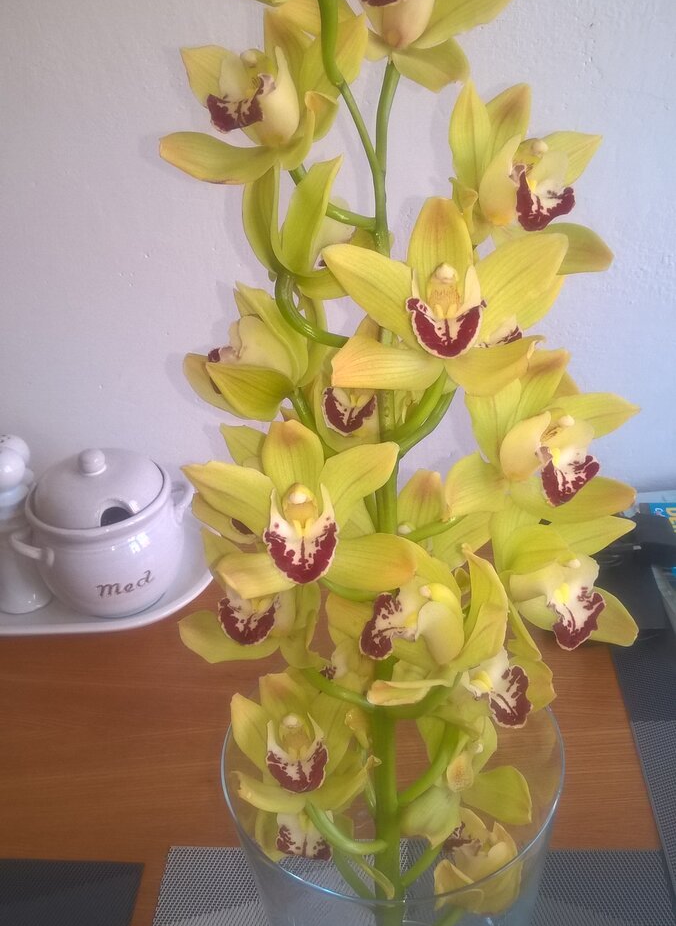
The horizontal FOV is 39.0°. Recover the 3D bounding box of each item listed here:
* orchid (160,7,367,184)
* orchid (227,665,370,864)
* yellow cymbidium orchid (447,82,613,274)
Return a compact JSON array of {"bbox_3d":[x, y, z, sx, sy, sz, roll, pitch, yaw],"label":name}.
[{"bbox_3d":[-0.027,-0.131,0.341,0.072,0.062,0.047,27,20,30],"label":"orchid"},{"bbox_3d":[-0.020,0.152,0.491,0.073,0.079,0.049,0,4,8],"label":"orchid"},{"bbox_3d":[0.077,-0.116,0.385,0.066,0.070,0.046,-7,17,-33],"label":"yellow cymbidium orchid"}]

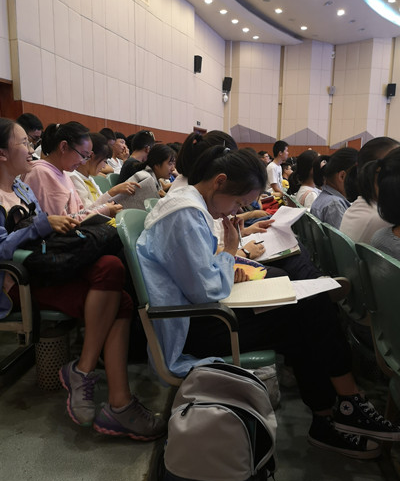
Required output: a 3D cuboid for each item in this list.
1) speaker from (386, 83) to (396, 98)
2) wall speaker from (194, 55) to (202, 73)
[{"bbox_3d":[9.193,-7.208,19.982,0.380,0.610,0.320,2,16,8],"label":"speaker"},{"bbox_3d":[-0.067,-6.898,16.315,0.290,0.620,0.350,13,14,26],"label":"wall speaker"}]

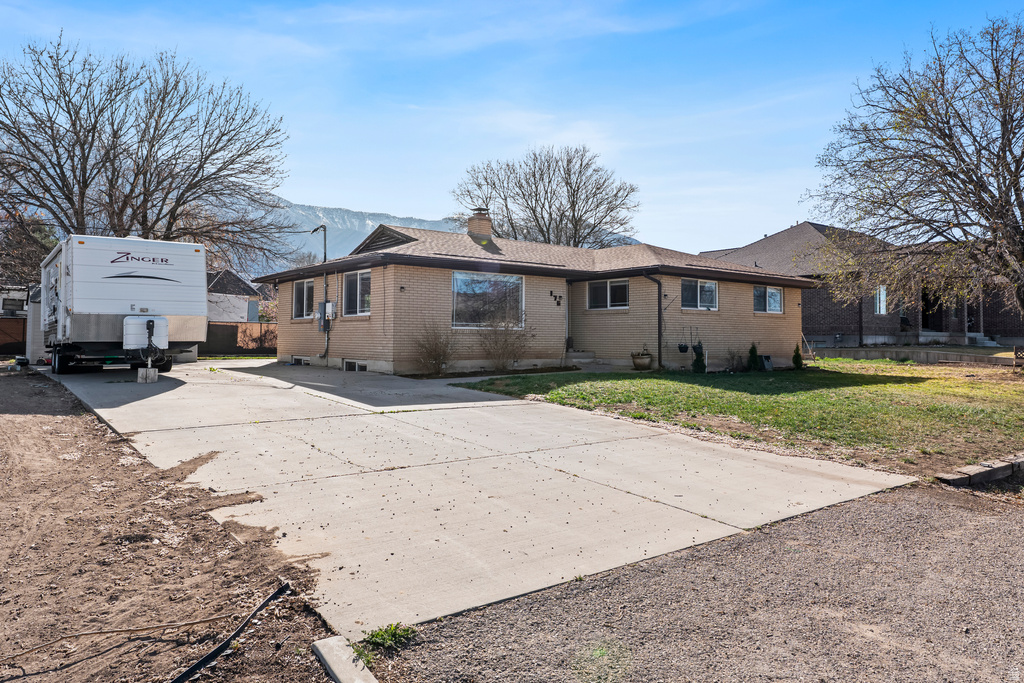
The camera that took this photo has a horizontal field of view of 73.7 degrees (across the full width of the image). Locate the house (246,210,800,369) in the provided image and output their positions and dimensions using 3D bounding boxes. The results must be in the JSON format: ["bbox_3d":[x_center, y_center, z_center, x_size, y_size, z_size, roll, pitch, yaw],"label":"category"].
[{"bbox_3d":[1.068,-1.788,22.713,15.271,5.121,11.443,0,0,-38],"label":"house"}]

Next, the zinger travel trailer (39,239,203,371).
[{"bbox_3d":[-9.370,-0.837,16.185,2.570,3.170,7.900,0,0,-38],"label":"zinger travel trailer"}]

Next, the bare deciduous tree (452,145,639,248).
[{"bbox_3d":[1.972,-5.612,41.031,11.000,12.440,10.800,0,0,0],"label":"bare deciduous tree"}]

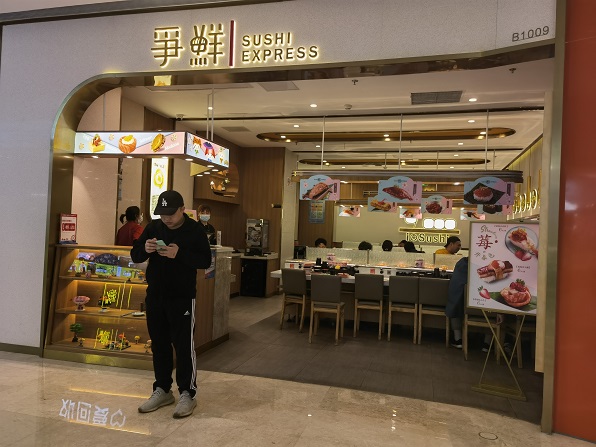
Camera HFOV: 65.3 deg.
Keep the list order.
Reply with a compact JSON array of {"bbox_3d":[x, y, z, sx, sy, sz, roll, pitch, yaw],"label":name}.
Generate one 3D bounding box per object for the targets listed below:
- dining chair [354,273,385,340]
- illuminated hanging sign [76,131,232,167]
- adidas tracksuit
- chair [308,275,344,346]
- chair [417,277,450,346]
[{"bbox_3d":[1.024,1.127,6.492,0.430,0.870,0.500,2,-1,17],"label":"dining chair"},{"bbox_3d":[-1.666,-0.850,5.476,1.400,0.240,1.030,2,-1,17],"label":"illuminated hanging sign"},{"bbox_3d":[-0.970,0.663,3.633,0.600,1.450,0.410,2,-1,13],"label":"adidas tracksuit"},{"bbox_3d":[0.380,1.098,6.090,0.410,0.860,0.520,2,-1,9],"label":"chair"},{"bbox_3d":[1.838,1.158,6.250,0.430,0.870,0.500,2,-1,17],"label":"chair"}]

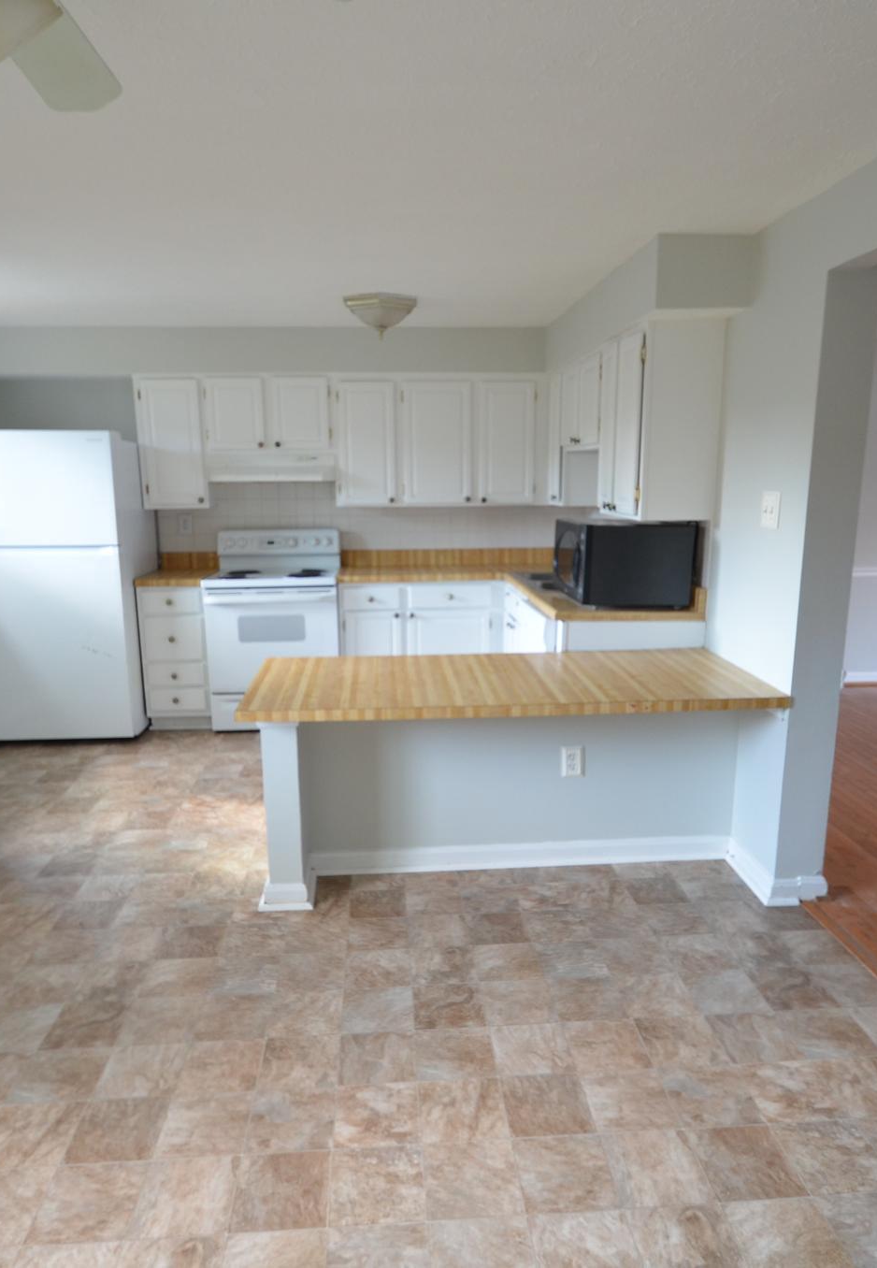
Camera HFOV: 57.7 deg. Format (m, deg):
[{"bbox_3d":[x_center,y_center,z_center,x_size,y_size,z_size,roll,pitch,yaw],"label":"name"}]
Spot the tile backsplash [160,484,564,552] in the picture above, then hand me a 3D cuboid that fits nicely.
[{"bbox_3d":[-0.427,-0.765,5.179,2.744,0.441,0.025,-1,11,-4],"label":"tile backsplash"}]

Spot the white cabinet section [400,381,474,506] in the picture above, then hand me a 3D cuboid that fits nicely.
[{"bbox_3d":[-0.021,-1.173,4.922,0.445,0.731,0.310,-1,12,-4],"label":"white cabinet section"}]

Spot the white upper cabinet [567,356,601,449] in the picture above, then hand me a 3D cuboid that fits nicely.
[{"bbox_3d":[0.885,-1.174,4.048,0.333,0.445,0.795,-1,11,-4],"label":"white upper cabinet"}]

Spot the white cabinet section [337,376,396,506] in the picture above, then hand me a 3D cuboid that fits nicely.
[{"bbox_3d":[-0.439,-1.166,4.892,0.369,0.731,0.310,-1,12,-4],"label":"white cabinet section"}]

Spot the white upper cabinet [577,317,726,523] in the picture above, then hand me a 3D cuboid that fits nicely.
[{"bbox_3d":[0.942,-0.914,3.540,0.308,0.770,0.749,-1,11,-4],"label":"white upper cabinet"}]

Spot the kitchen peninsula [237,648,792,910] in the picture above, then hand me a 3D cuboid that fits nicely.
[{"bbox_3d":[0.245,0.539,3.033,1.827,0.777,0.736,-1,11,-4],"label":"kitchen peninsula"}]

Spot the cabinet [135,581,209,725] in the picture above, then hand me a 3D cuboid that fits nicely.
[{"bbox_3d":[-1.558,0.072,4.923,0.377,0.818,0.614,-1,11,-4],"label":"cabinet"}]

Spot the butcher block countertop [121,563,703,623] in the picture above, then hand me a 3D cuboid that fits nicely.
[{"bbox_3d":[-0.321,-0.245,4.285,2.769,0.041,1.947,-1,11,-4],"label":"butcher block countertop"}]

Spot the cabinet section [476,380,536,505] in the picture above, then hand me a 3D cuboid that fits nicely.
[{"bbox_3d":[0.390,-1.180,4.952,0.369,0.731,0.310,-1,12,-4],"label":"cabinet section"}]

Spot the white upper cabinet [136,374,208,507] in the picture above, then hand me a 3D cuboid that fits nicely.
[{"bbox_3d":[-1.574,-1.161,4.860,0.396,0.770,0.325,-1,11,-4],"label":"white upper cabinet"}]

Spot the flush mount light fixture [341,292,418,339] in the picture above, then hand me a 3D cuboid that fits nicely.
[{"bbox_3d":[-0.273,-1.511,3.796,0.355,0.181,0.355,-1,11,-4],"label":"flush mount light fixture"}]

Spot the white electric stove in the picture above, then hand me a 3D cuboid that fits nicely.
[{"bbox_3d":[-0.988,-0.035,4.901,0.760,1.170,0.682,-1,11,-4],"label":"white electric stove"}]

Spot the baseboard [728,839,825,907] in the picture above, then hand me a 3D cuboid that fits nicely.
[{"bbox_3d":[1.258,0.884,3.000,0.215,0.102,0.367,-1,11,-4],"label":"baseboard"}]

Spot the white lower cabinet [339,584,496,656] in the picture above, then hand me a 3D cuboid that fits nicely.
[{"bbox_3d":[-0.130,0.046,5.024,0.941,0.818,0.614,-1,11,-4],"label":"white lower cabinet"}]

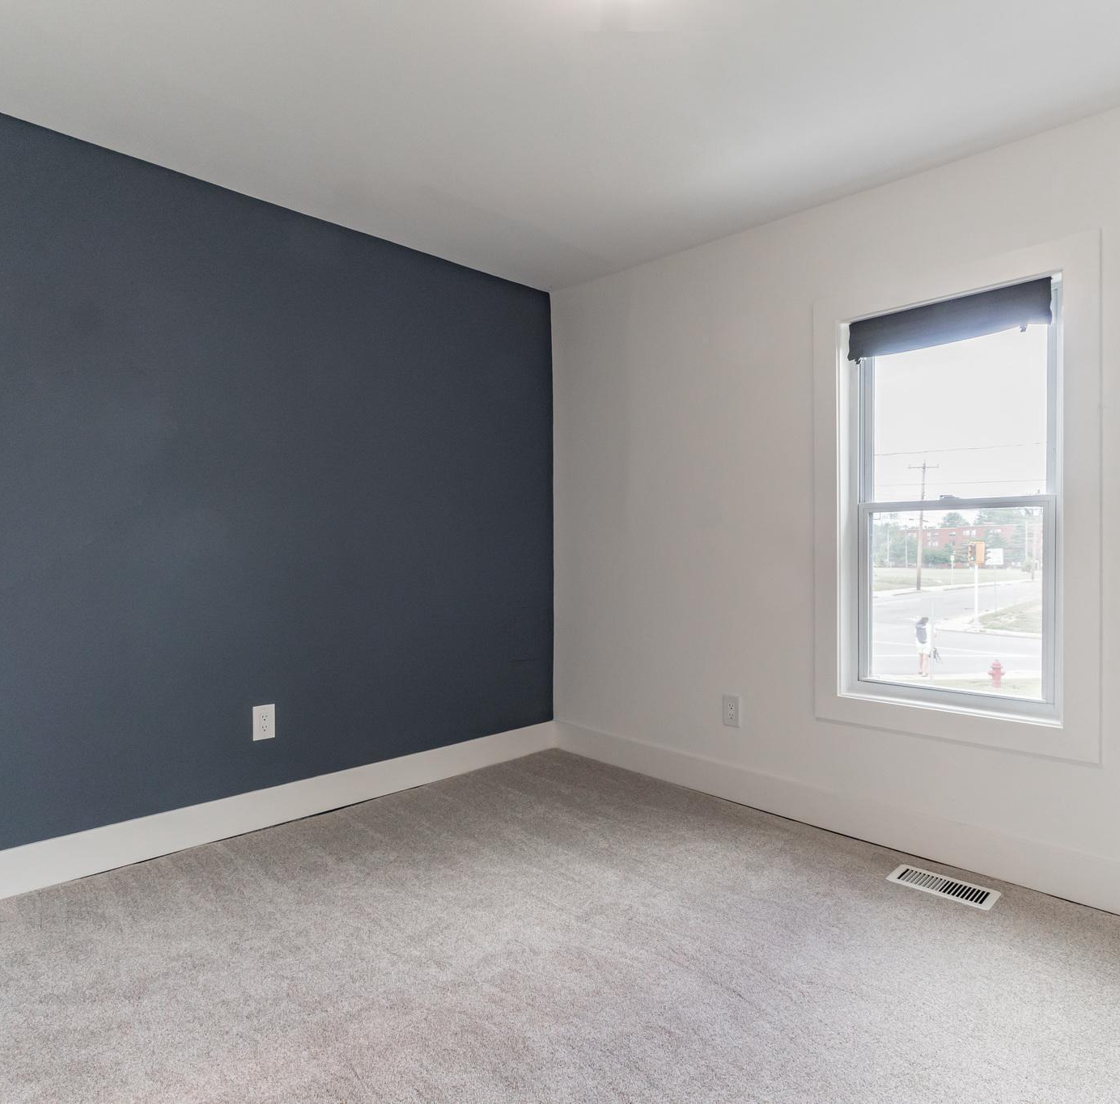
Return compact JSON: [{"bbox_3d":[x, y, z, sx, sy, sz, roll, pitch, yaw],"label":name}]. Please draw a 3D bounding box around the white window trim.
[{"bbox_3d":[1.264,-0.157,2.275,0.140,1.520,0.840,0,0,-44],"label":"white window trim"}]

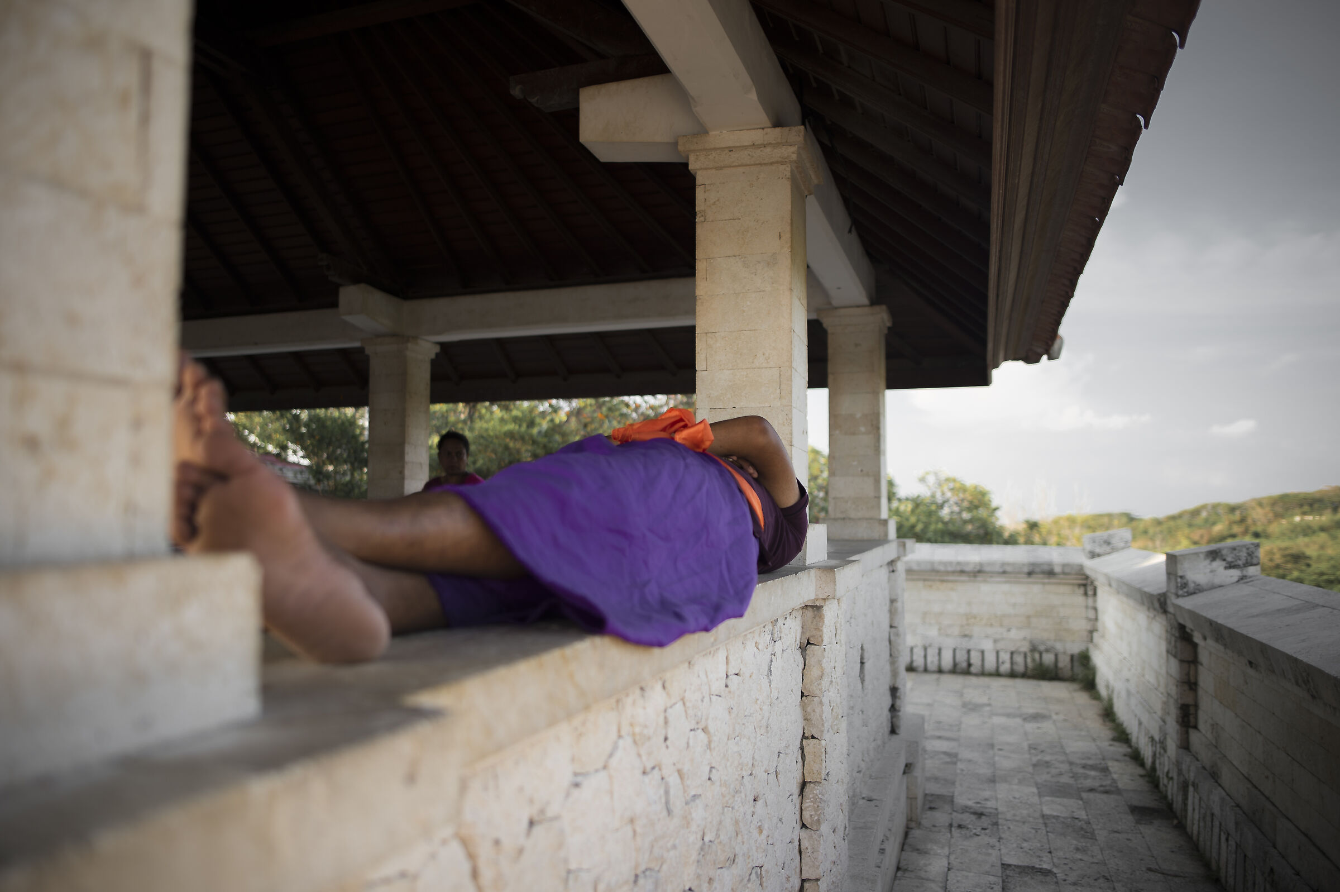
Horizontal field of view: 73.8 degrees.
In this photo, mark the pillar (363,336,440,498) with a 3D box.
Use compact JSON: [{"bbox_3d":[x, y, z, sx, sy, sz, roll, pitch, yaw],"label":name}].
[{"bbox_3d":[-1.698,-0.056,5.616,0.356,1.196,0.356,-1,-4,19],"label":"pillar"}]

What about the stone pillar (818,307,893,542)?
[{"bbox_3d":[0.993,-0.106,4.724,0.356,1.196,0.356,-1,-4,19],"label":"stone pillar"}]

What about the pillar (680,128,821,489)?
[{"bbox_3d":[0.246,-0.268,2.596,0.356,1.196,0.356,-1,-4,19],"label":"pillar"}]

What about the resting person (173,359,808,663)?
[{"bbox_3d":[-0.107,0.085,1.566,0.464,0.415,1.769,-1,-4,19],"label":"resting person"}]

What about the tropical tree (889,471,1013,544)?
[{"bbox_3d":[5.308,2.013,16.945,2.700,3.100,2.700,-1,-4,19],"label":"tropical tree"}]

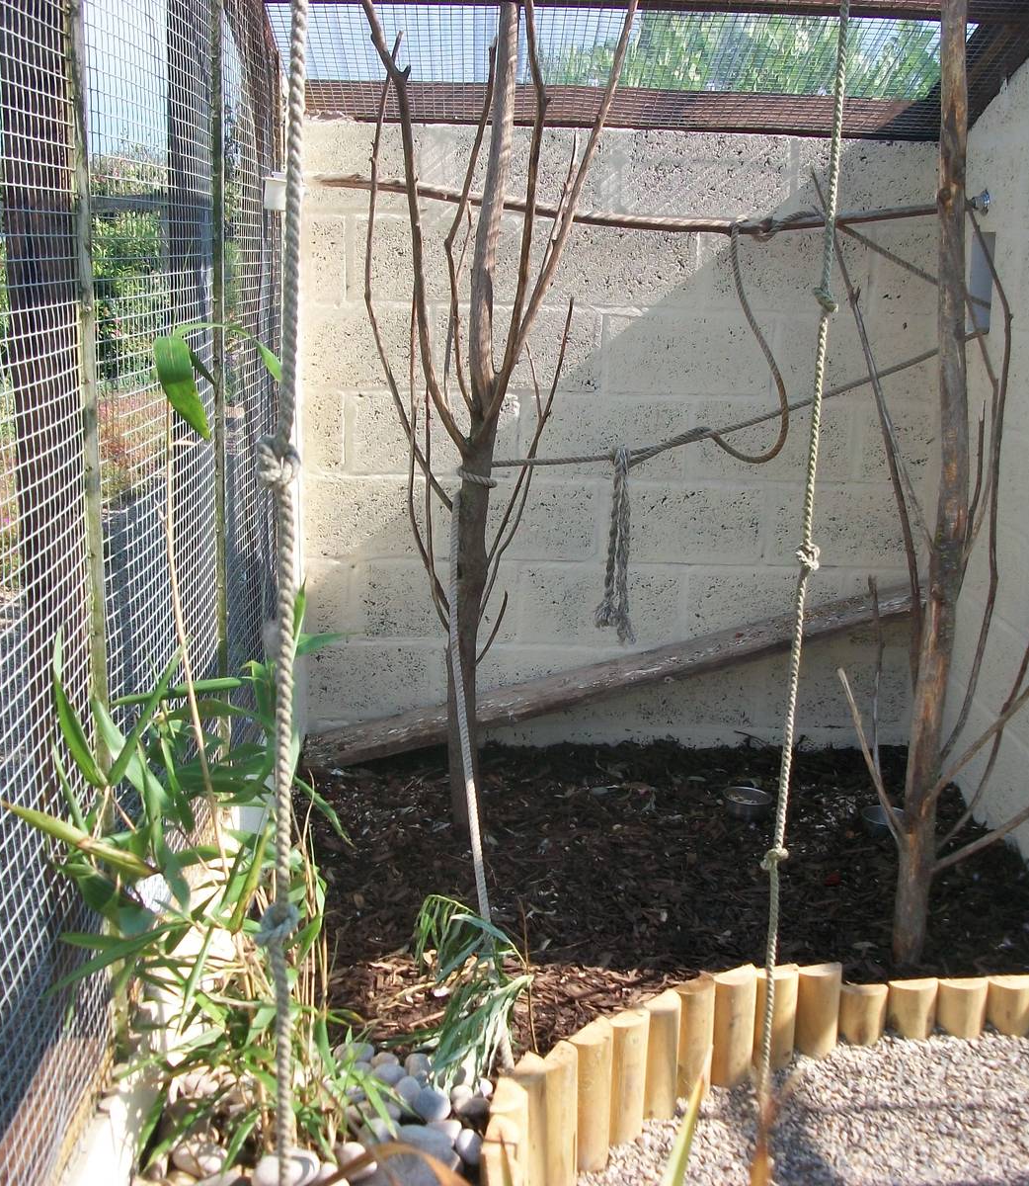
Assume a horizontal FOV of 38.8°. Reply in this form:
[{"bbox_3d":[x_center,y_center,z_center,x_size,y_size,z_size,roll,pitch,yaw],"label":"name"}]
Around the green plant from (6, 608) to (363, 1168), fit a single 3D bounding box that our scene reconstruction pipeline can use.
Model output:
[{"bbox_3d":[-0.436,0.446,2.110,0.380,0.860,0.500,1,13,-2],"label":"green plant"}]

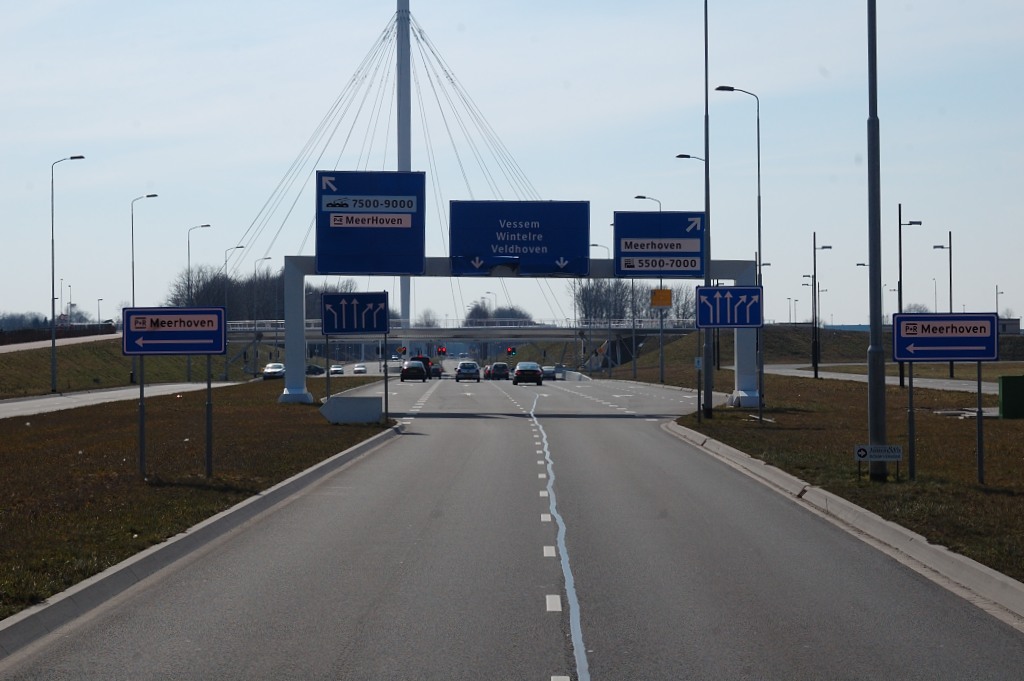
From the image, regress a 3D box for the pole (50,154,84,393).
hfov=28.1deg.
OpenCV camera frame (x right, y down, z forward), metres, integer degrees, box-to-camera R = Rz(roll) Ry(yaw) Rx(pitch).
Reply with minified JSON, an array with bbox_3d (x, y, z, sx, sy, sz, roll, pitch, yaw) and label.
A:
[{"bbox_3d":[-22.157,-3.325,102.300,1.650,11.800,0.320,0,-1,1],"label":"pole"}]

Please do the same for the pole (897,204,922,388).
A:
[{"bbox_3d":[21.922,-2.461,112.400,1.250,10.000,0.300,0,-1,1],"label":"pole"}]

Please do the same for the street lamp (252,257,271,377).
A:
[{"bbox_3d":[-24.555,-2.263,202.200,1.680,11.800,0.320,0,-1,1],"label":"street lamp"}]

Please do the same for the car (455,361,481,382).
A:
[{"bbox_3d":[-3.080,2.190,144.000,1.660,1.470,3.950,0,0,-1],"label":"car"}]

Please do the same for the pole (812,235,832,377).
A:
[{"bbox_3d":[20.870,-2.335,137.000,1.200,9.800,0.270,0,0,0],"label":"pole"}]

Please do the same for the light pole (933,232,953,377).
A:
[{"bbox_3d":[28.900,-2.385,137.000,1.250,9.800,0.270,0,0,0],"label":"light pole"}]

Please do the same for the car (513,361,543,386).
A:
[{"bbox_3d":[0.990,2.030,125.000,1.750,1.420,4.400,0,-1,-1],"label":"car"}]

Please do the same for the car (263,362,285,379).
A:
[{"bbox_3d":[-20.700,2.730,179.000,1.750,1.460,4.300,0,0,1],"label":"car"}]

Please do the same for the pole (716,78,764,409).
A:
[{"bbox_3d":[7.350,-2.990,66.000,1.500,10.400,0.280,0,0,0],"label":"pole"}]

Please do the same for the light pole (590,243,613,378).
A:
[{"bbox_3d":[7.893,-2.640,182.500,1.750,11.800,0.320,0,-1,1],"label":"light pole"}]

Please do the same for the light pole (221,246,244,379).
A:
[{"bbox_3d":[-24.349,-2.378,180.200,1.670,11.800,0.320,0,-1,1],"label":"light pole"}]

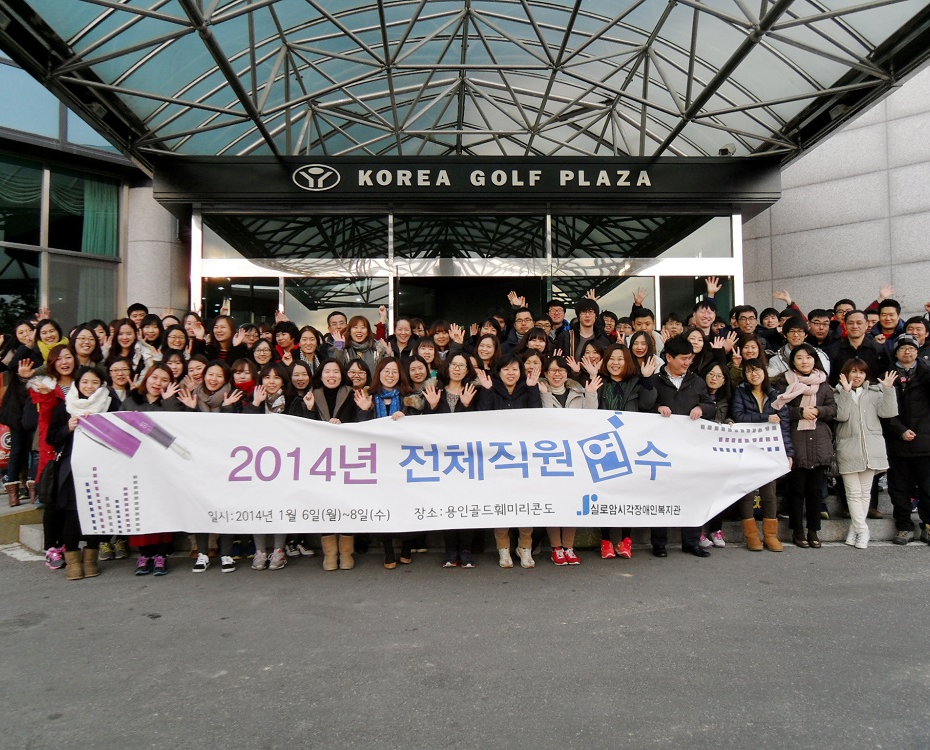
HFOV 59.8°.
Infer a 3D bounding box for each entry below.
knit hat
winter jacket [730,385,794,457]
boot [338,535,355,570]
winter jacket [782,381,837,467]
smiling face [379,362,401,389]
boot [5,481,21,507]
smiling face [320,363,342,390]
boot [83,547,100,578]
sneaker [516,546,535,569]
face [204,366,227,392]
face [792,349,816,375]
[{"bbox_3d":[3.754,-0.276,6.870,0.195,0.160,0.220,-2,-3,23],"label":"knit hat"},{"bbox_3d":[2.438,0.391,6.650,0.520,0.640,0.340,-1,-3,12],"label":"winter jacket"},{"bbox_3d":[-0.903,1.343,6.140,0.120,0.245,0.270,0,-3,-12],"label":"boot"},{"bbox_3d":[2.853,0.409,6.680,0.430,0.730,0.300,-1,-3,14],"label":"winter jacket"},{"bbox_3d":[-0.577,0.000,6.240,0.155,0.200,0.150,2,-3,-5],"label":"smiling face"},{"bbox_3d":[-4.186,1.108,7.500,0.130,0.220,0.250,0,-3,-14],"label":"boot"},{"bbox_3d":[-1.027,0.008,6.200,0.165,0.205,0.150,0,-2,-9],"label":"smiling face"},{"bbox_3d":[-2.831,1.419,6.140,0.120,0.230,0.270,1,-2,-14],"label":"boot"},{"bbox_3d":[0.460,1.380,6.100,0.100,0.115,0.255,0,-3,-16],"label":"sneaker"},{"bbox_3d":[-1.891,0.026,6.120,0.155,0.205,0.150,7,-3,-16],"label":"face"},{"bbox_3d":[2.816,-0.108,6.720,0.175,0.215,0.175,-2,-3,28],"label":"face"}]

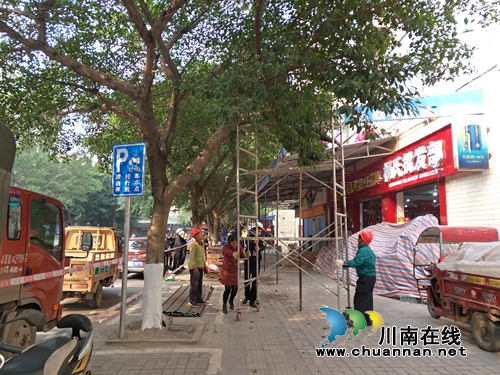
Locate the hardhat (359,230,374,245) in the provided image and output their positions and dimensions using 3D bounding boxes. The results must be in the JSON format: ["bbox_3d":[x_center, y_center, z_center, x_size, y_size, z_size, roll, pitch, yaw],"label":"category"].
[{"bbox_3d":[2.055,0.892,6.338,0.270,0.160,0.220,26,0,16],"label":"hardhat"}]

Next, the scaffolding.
[{"bbox_3d":[0.805,0.631,6.840,1.903,3.650,0.894,-3,-8,25],"label":"scaffolding"}]

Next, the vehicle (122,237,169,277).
[{"bbox_3d":[-4.304,2.895,15.501,1.650,1.570,3.900,0,-7,-3],"label":"vehicle"}]

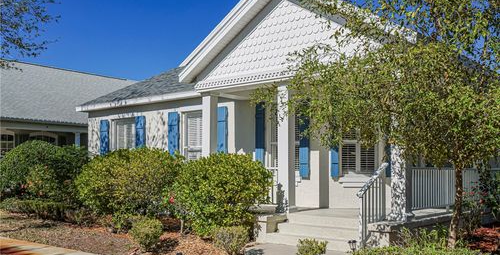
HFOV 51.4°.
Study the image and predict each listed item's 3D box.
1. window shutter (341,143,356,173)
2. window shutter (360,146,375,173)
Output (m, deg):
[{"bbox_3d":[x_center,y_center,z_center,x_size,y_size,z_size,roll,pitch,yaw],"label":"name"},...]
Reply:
[{"bbox_3d":[2.418,0.744,12.731,0.448,0.711,0.052,-4,-6,42],"label":"window shutter"},{"bbox_3d":[2.806,0.716,12.382,0.412,0.711,0.052,-4,-6,42],"label":"window shutter"}]

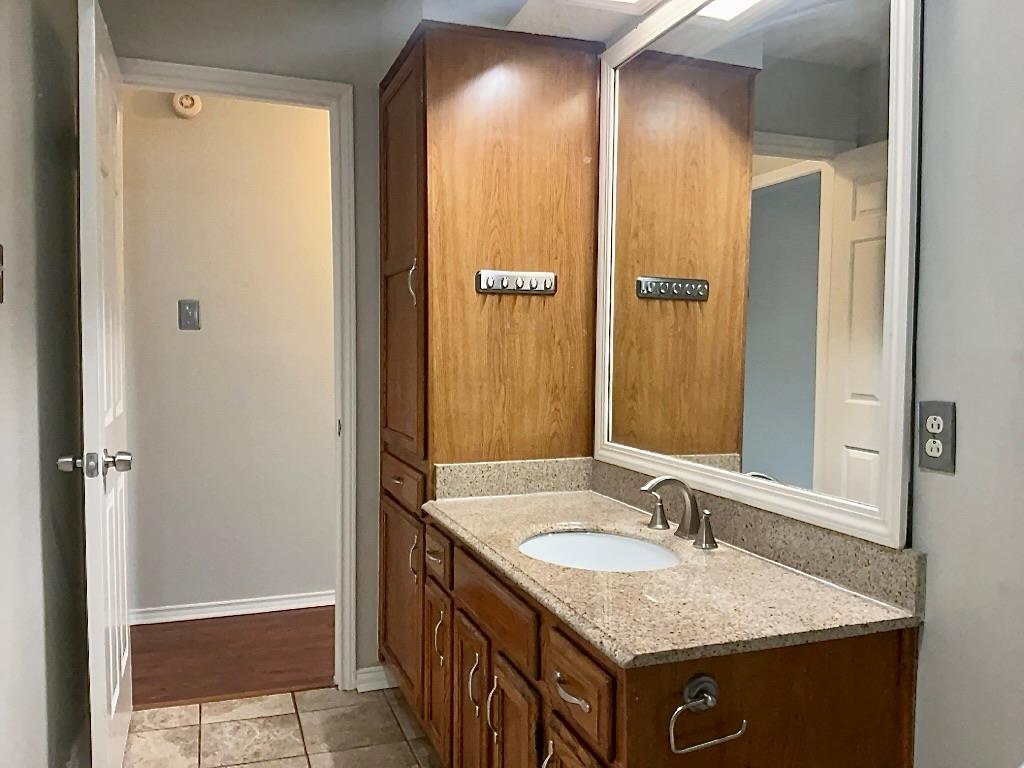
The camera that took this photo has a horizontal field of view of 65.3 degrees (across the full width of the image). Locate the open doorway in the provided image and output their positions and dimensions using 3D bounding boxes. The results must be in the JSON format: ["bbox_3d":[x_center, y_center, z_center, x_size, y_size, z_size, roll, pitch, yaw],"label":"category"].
[{"bbox_3d":[-0.957,0.036,2.724,0.817,2.134,0.130,-1,3,-21],"label":"open doorway"}]

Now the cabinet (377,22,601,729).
[{"bbox_3d":[-0.099,0.041,2.654,0.544,2.139,0.637,-1,3,-21],"label":"cabinet"}]

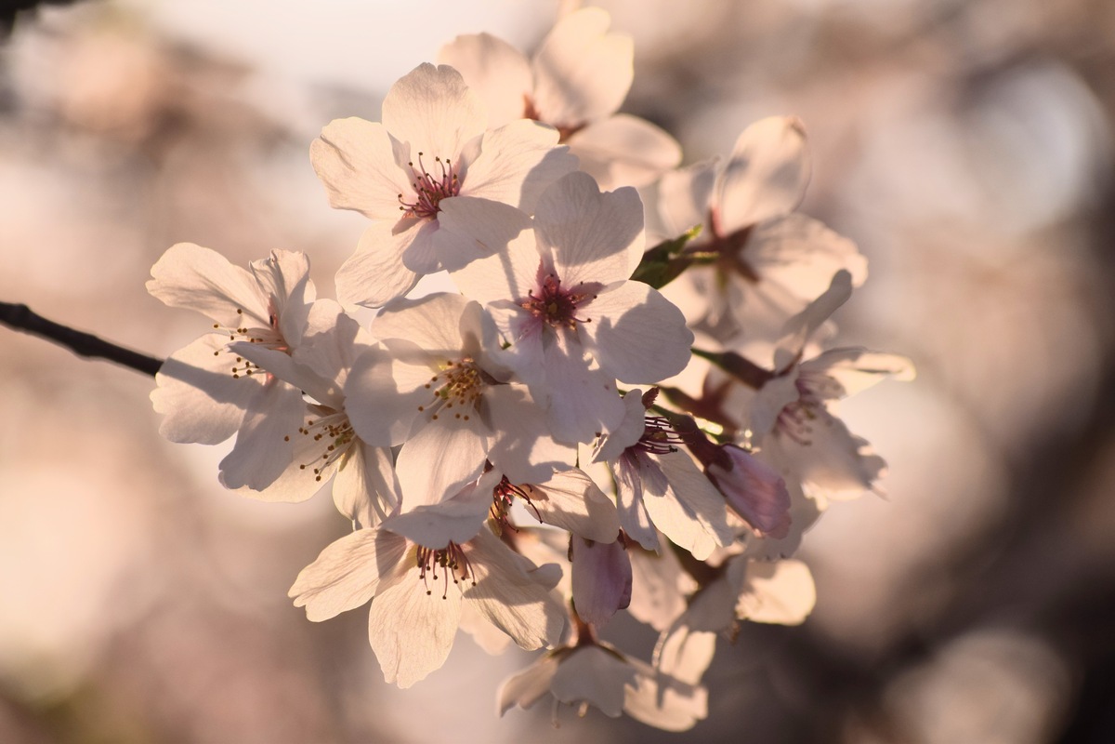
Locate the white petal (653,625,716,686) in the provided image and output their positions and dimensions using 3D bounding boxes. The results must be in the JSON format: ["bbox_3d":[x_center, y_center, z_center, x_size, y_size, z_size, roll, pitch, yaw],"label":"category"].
[{"bbox_3d":[0.018,0.040,0.945,0.009,0.009,0.004,0,3,-6],"label":"white petal"}]

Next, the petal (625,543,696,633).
[{"bbox_3d":[0.013,0.028,0.893,0.011,0.013,0.006,0,0,0],"label":"petal"}]

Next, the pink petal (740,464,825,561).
[{"bbox_3d":[0.030,0.018,0.892,0.011,0.013,0.006,0,0,-9],"label":"pink petal"}]

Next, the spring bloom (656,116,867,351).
[{"bbox_3d":[0.029,-0.019,0.955,0.030,0.033,0.015,-2,-8,27],"label":"spring bloom"}]

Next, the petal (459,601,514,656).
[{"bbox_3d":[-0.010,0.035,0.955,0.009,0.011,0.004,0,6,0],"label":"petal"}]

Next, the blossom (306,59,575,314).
[{"bbox_3d":[-0.016,-0.026,0.920,0.036,0.034,0.017,0,-13,7],"label":"blossom"}]

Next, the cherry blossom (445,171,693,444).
[{"bbox_3d":[0.001,-0.008,0.870,0.033,0.035,0.014,0,0,5],"label":"cherry blossom"}]

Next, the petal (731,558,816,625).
[{"bbox_3d":[0.029,0.029,0.897,0.011,0.009,0.006,0,0,-6],"label":"petal"}]

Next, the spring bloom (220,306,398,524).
[{"bbox_3d":[-0.032,0.005,0.872,0.027,0.029,0.017,0,9,41],"label":"spring bloom"}]

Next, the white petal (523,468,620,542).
[{"bbox_3d":[0.002,0.018,0.920,0.013,0.010,0.006,0,9,-6],"label":"white petal"}]

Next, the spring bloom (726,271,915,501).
[{"bbox_3d":[0.037,0.002,0.940,0.017,0.031,0.028,18,7,35],"label":"spring bloom"}]

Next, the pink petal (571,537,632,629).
[{"bbox_3d":[0.006,0.027,0.872,0.008,0.013,0.008,0,0,0],"label":"pink petal"}]

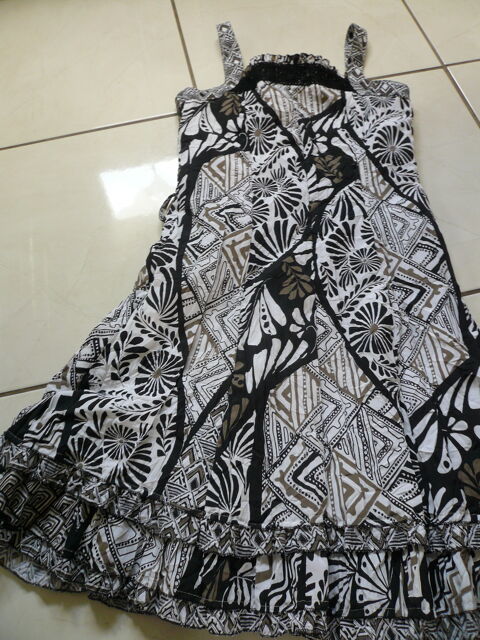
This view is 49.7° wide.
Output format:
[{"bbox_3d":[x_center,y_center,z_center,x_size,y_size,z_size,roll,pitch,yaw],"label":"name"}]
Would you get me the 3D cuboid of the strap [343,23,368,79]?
[{"bbox_3d":[0.213,-0.497,0.955,0.038,0.024,0.156,5,64,4],"label":"strap"}]

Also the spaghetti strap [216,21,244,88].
[{"bbox_3d":[-0.019,-0.500,0.969,0.036,0.015,0.182,-8,63,-2],"label":"spaghetti strap"}]

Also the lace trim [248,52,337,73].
[{"bbox_3d":[0.096,-0.469,0.945,0.157,0.022,0.051,0,63,2],"label":"lace trim"}]

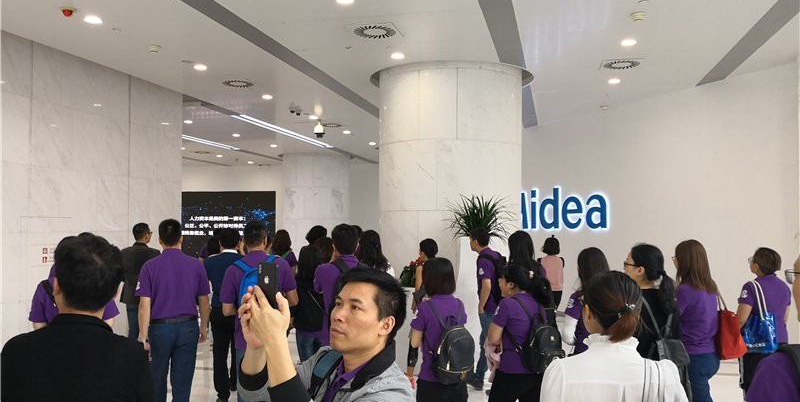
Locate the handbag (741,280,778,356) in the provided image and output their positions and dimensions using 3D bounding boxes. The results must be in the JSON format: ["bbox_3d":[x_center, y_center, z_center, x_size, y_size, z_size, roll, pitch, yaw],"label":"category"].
[{"bbox_3d":[2.802,0.921,4.850,0.290,0.550,0.130,-2,-3,41],"label":"handbag"}]

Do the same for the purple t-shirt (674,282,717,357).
[{"bbox_3d":[2.043,0.796,4.300,0.410,0.570,0.260,2,-3,-34],"label":"purple t-shirt"}]

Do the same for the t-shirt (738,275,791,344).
[{"bbox_3d":[2.958,0.878,5.050,0.410,0.570,0.250,1,-2,-20],"label":"t-shirt"}]

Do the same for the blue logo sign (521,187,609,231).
[{"bbox_3d":[3.037,0.157,12.421,0.100,0.800,3.000,1,-3,-24],"label":"blue logo sign"}]

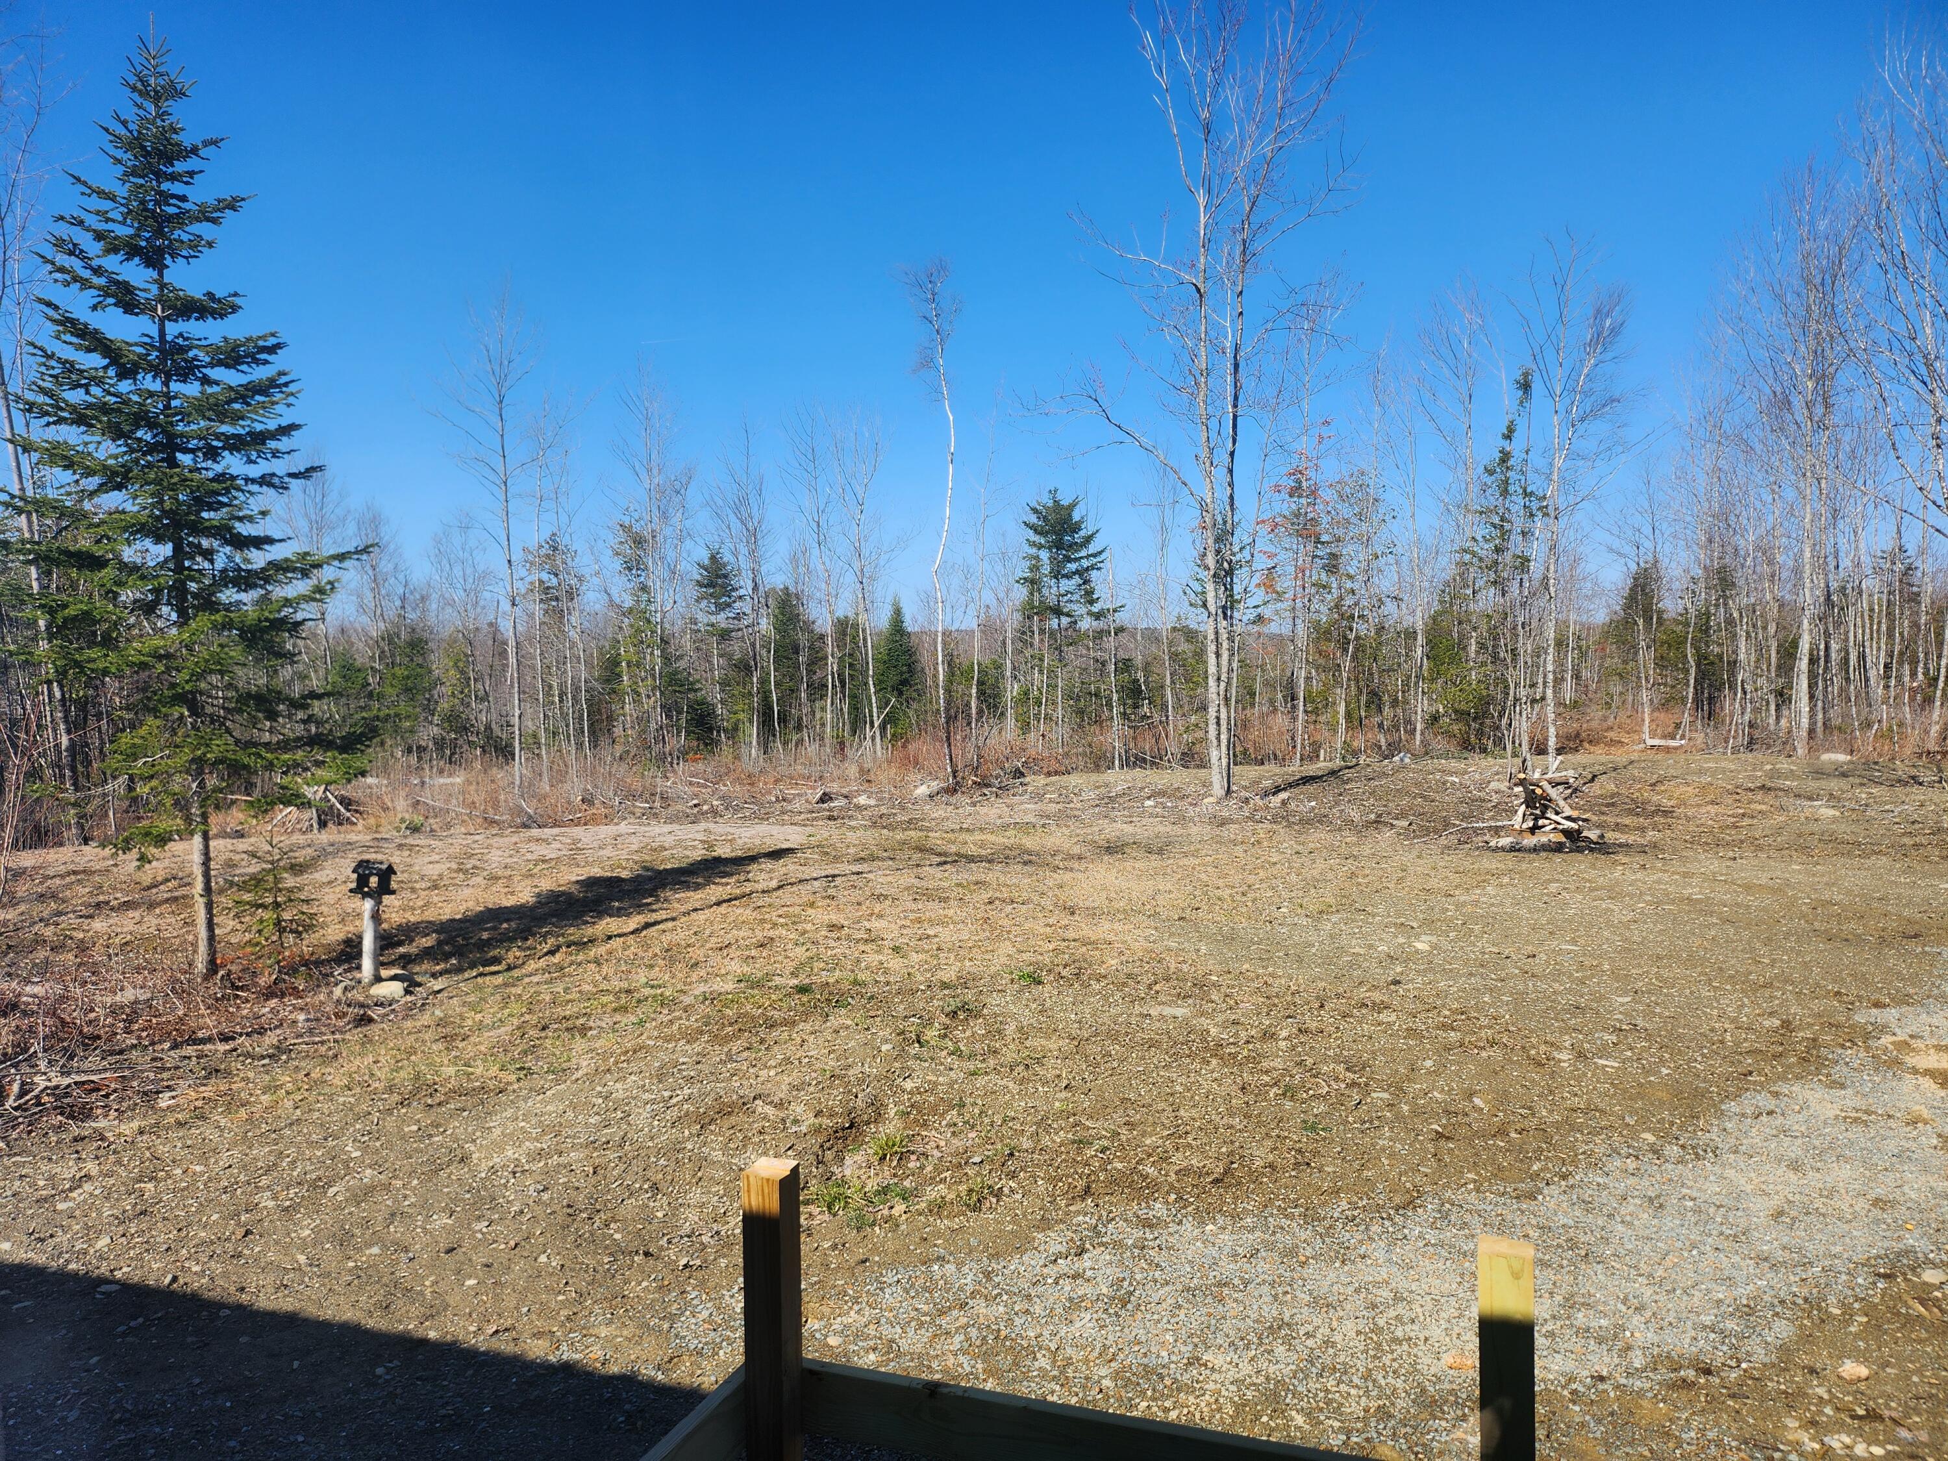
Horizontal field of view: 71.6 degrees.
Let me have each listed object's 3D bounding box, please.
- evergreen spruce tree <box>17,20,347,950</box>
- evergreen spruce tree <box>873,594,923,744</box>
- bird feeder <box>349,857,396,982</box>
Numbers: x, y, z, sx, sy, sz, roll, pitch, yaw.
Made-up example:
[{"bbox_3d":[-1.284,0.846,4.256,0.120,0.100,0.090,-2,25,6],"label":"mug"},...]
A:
[{"bbox_3d":[-6.047,-1.619,10.226,2.300,7.036,2.300,-1,3,0],"label":"evergreen spruce tree"},{"bbox_3d":[-2.336,-1.863,40.957,1.450,4.334,1.450,-1,3,0],"label":"evergreen spruce tree"},{"bbox_3d":[-4.516,1.433,10.086,0.280,0.929,0.280,-1,3,-5],"label":"bird feeder"}]

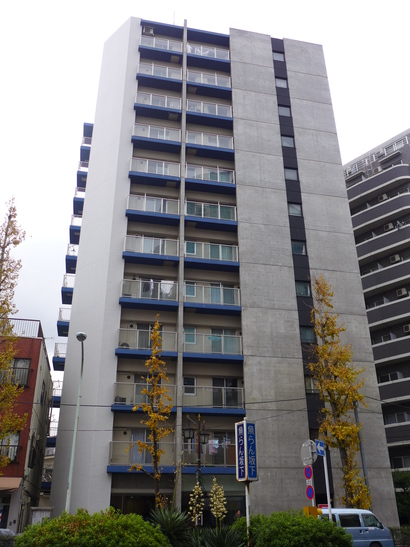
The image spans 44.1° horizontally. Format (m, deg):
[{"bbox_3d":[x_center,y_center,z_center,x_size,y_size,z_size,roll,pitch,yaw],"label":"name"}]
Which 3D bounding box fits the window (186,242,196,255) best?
[{"bbox_3d":[-0.919,-1.594,31.762,0.720,0.950,0.100,5,-27,-11],"label":"window"}]

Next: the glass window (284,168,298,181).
[{"bbox_3d":[5.941,-6.792,34.769,0.860,0.900,0.100,5,-27,-11],"label":"glass window"}]

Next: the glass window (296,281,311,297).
[{"bbox_3d":[5.998,0.948,30.856,0.860,0.900,0.100,5,-27,-11],"label":"glass window"}]

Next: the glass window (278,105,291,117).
[{"bbox_3d":[5.880,-11.983,37.388,0.860,0.900,0.100,5,-27,-11],"label":"glass window"}]

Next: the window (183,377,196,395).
[{"bbox_3d":[-0.812,6.049,27.185,0.720,0.980,0.120,5,-28,-11],"label":"window"}]

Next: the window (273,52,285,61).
[{"bbox_3d":[5.818,-17.119,39.978,0.860,0.900,0.100,5,-27,-11],"label":"window"}]

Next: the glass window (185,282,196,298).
[{"bbox_3d":[-0.855,0.984,29.799,0.720,0.980,0.120,5,-28,-11],"label":"glass window"}]

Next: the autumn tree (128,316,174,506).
[{"bbox_3d":[-2.221,6.693,21.661,1.950,10.310,1.900,5,-28,-11],"label":"autumn tree"}]

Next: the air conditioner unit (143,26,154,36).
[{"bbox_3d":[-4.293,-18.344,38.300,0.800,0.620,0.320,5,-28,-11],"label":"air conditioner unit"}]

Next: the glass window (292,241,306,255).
[{"bbox_3d":[5.901,-1.597,31.672,0.950,1.060,0.120,5,-28,-11],"label":"glass window"}]

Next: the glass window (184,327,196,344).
[{"bbox_3d":[-0.849,3.595,29.146,0.720,0.970,0.100,5,-27,-11],"label":"glass window"}]

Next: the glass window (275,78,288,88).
[{"bbox_3d":[5.856,-14.525,38.671,0.860,0.900,0.100,5,-27,-11],"label":"glass window"}]

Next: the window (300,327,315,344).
[{"bbox_3d":[6.014,3.602,29.513,0.860,0.900,0.100,5,-27,-11],"label":"window"}]

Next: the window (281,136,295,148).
[{"bbox_3d":[5.856,-9.260,35.631,0.980,1.080,0.120,5,-28,-11],"label":"window"}]

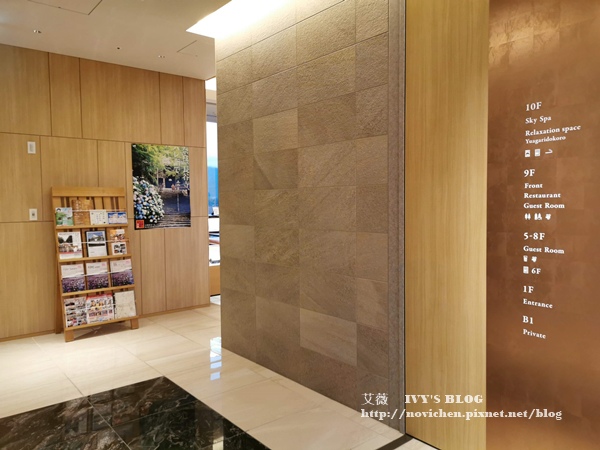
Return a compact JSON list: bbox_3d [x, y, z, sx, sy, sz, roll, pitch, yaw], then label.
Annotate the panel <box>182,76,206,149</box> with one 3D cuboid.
[{"bbox_3d":[-1.371,-1.454,6.094,0.310,0.882,0.040,-3,4,-39],"label":"panel"}]

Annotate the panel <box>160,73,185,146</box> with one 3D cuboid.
[{"bbox_3d":[-1.610,-1.442,5.897,0.310,0.882,0.040,-3,4,-39],"label":"panel"}]

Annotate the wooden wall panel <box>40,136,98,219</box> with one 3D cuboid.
[{"bbox_3d":[-2.534,-0.500,5.170,0.584,0.905,0.040,-3,4,-39],"label":"wooden wall panel"}]

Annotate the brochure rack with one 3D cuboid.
[{"bbox_3d":[-2.214,0.375,5.076,0.765,1.573,0.445,-3,4,-39],"label":"brochure rack"}]

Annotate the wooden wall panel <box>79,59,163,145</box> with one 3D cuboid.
[{"bbox_3d":[-2.084,-1.417,5.505,0.922,0.882,0.040,-3,4,-39],"label":"wooden wall panel"}]

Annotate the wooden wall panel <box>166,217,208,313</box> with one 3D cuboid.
[{"bbox_3d":[-1.463,0.487,6.097,0.610,1.166,0.040,-3,4,-39],"label":"wooden wall panel"}]

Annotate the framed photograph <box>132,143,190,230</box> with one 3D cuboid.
[{"bbox_3d":[-1.700,-0.466,5.819,0.731,1.027,0.025,-3,4,-39],"label":"framed photograph"}]

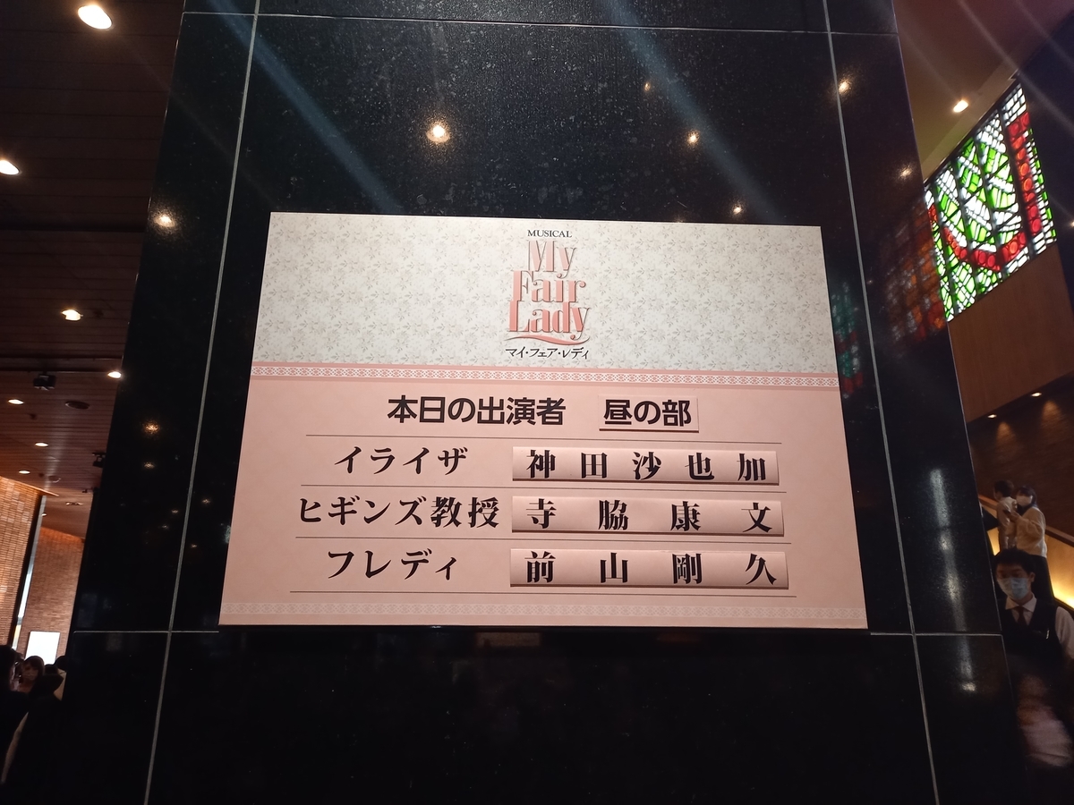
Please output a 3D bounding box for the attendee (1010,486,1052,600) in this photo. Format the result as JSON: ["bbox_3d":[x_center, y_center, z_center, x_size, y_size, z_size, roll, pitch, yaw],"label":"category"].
[{"bbox_3d":[5.451,1.705,8.504,0.420,1.600,0.460,2,-18,-5],"label":"attendee"}]

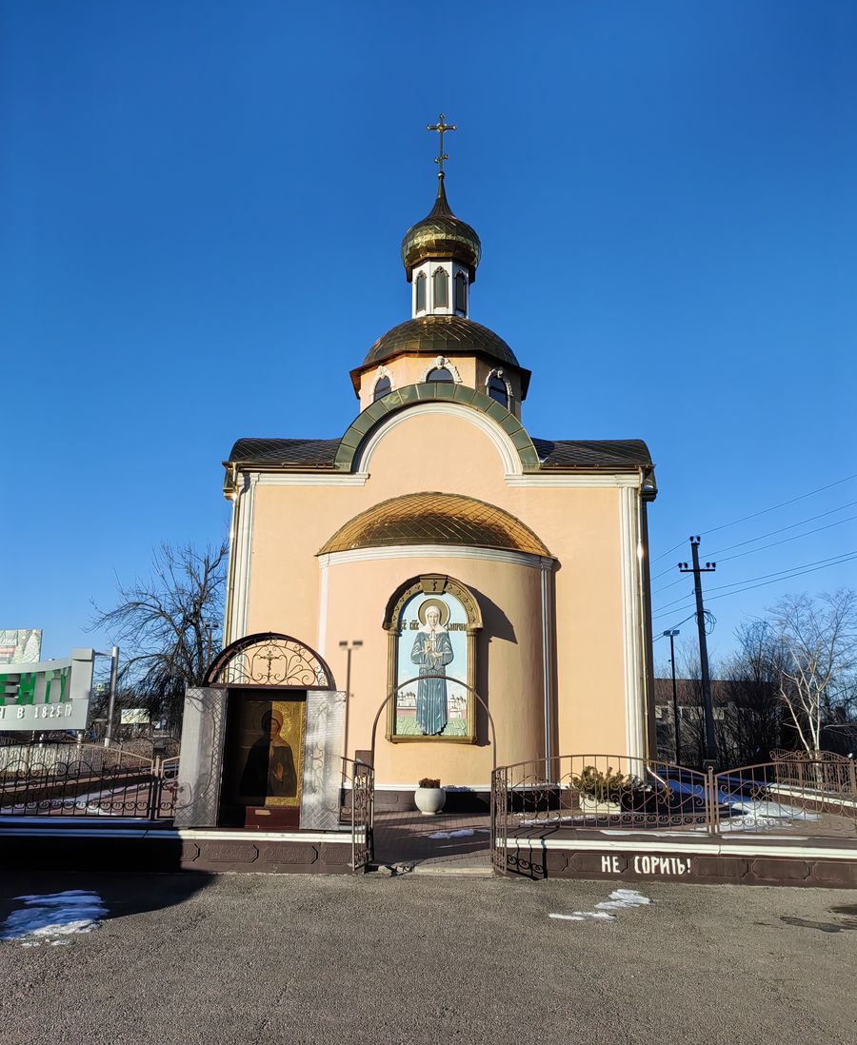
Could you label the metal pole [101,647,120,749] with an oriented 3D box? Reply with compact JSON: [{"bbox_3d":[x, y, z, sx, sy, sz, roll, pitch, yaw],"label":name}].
[{"bbox_3d":[-14.055,7.951,39.508,0.250,5.040,0.250,1,-13,1],"label":"metal pole"}]

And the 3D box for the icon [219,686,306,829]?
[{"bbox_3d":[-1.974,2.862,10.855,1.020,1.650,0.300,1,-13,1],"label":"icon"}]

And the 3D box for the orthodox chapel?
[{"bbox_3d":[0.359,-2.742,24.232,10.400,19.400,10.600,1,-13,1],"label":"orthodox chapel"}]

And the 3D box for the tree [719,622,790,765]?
[{"bbox_3d":[13.212,7.001,36.110,2.760,6.110,2.700,1,-13,1],"label":"tree"}]

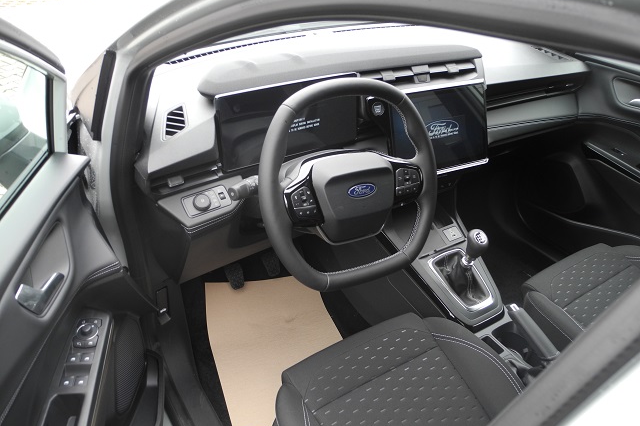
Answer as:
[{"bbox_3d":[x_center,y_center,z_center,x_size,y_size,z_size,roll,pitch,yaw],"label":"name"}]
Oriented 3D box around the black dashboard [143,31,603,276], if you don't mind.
[{"bbox_3d":[0.172,-0.239,1.372,1.380,0.420,0.470,-16,33,-30],"label":"black dashboard"}]

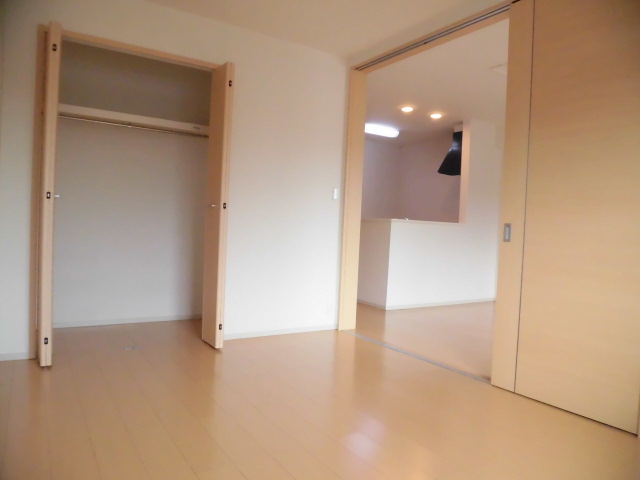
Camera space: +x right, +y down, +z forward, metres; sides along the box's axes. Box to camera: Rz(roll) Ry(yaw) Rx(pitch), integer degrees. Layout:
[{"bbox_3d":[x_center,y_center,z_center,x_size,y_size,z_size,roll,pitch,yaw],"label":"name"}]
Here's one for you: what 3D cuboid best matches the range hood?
[{"bbox_3d":[2.063,-1.233,6.185,0.580,0.590,0.530,2,2,-33],"label":"range hood"}]

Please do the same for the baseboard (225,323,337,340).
[{"bbox_3d":[-0.286,0.766,3.668,1.060,0.050,0.013,2,2,-33],"label":"baseboard"}]

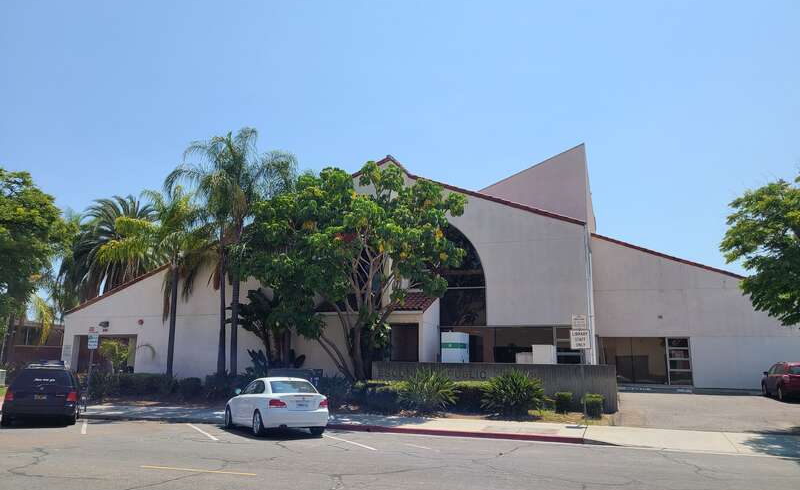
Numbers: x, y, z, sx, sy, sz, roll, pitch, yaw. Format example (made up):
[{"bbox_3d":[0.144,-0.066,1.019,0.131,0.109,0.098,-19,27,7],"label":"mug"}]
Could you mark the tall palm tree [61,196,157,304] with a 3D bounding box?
[{"bbox_3d":[-22.773,2.710,47.268,7.200,13.634,7.000,-3,-11,20],"label":"tall palm tree"}]

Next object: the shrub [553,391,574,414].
[{"bbox_3d":[5.904,5.688,21.700,0.750,0.780,0.720,-3,-13,15],"label":"shrub"}]

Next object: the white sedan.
[{"bbox_3d":[-3.478,4.430,16.607,1.770,1.420,4.370,7,-14,-30],"label":"white sedan"}]

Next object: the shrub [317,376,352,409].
[{"bbox_3d":[-2.453,5.523,22.500,1.300,1.250,1.200,-3,-13,15],"label":"shrub"}]

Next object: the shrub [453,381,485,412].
[{"bbox_3d":[2.531,5.597,22.200,1.150,1.100,1.050,-3,-13,15],"label":"shrub"}]

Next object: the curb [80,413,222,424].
[{"bbox_3d":[-7.756,5.334,18.633,5.083,0.150,0.200,-3,-13,15],"label":"curb"}]

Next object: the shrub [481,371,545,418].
[{"bbox_3d":[3.550,4.720,18.962,2.000,1.364,1.900,-3,-11,20],"label":"shrub"}]

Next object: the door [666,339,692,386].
[{"bbox_3d":[12.444,5.180,26.725,0.980,2.084,0.100,-3,-11,20],"label":"door"}]

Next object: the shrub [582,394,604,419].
[{"bbox_3d":[5.930,4.973,18.512,0.750,0.746,0.750,-3,-11,20],"label":"shrub"}]

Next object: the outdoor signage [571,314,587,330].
[{"bbox_3d":[5.654,2.419,18.950,0.440,0.480,0.030,-3,-13,15],"label":"outdoor signage"}]

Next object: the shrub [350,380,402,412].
[{"bbox_3d":[-0.779,5.015,19.916,1.650,1.055,1.150,-3,-11,20],"label":"shrub"}]

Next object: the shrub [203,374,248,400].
[{"bbox_3d":[-6.699,5.510,23.068,1.680,1.090,1.150,-3,-11,20],"label":"shrub"}]

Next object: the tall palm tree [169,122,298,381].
[{"bbox_3d":[-9.136,0.134,31.474,6.854,13.329,6.501,-3,-13,17],"label":"tall palm tree"}]

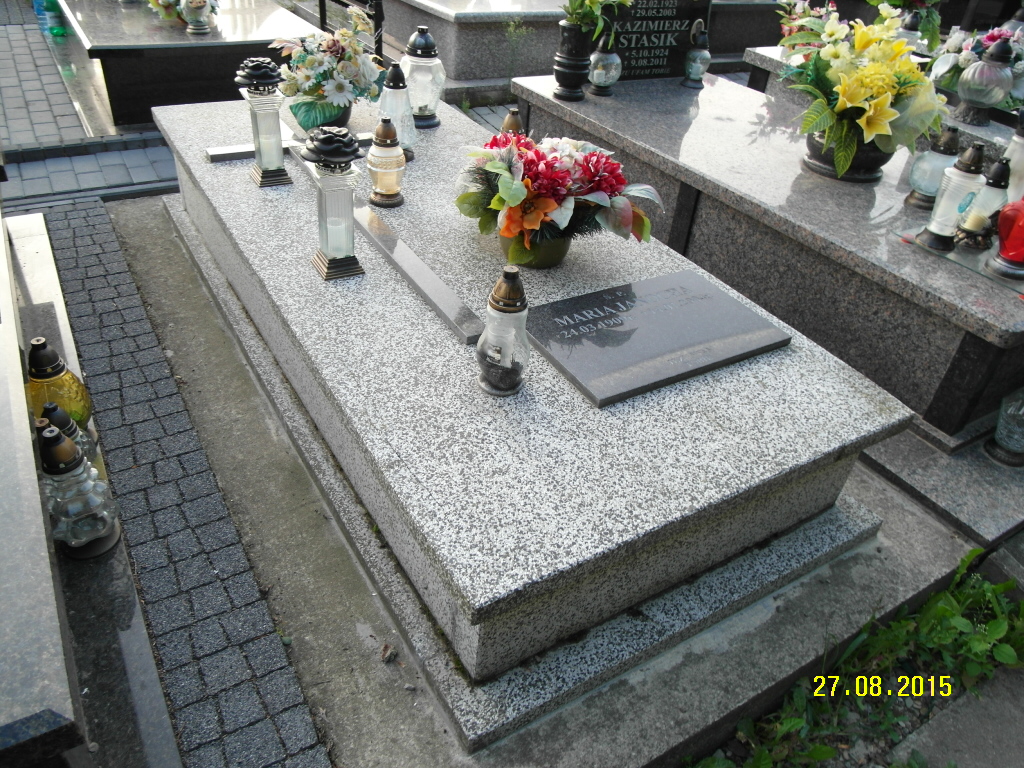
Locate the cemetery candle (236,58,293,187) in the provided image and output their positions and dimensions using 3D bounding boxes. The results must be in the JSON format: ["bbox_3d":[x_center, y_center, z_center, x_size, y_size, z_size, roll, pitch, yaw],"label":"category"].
[{"bbox_3d":[-0.629,-0.669,1.813,0.118,0.290,0.118,-15,40,-29],"label":"cemetery candle"}]

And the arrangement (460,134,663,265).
[{"bbox_3d":[0.105,-0.430,1.660,0.470,0.280,0.380,-4,35,-15],"label":"arrangement"}]

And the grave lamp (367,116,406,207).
[{"bbox_3d":[-0.319,-0.568,1.811,0.104,0.208,0.104,5,34,-3],"label":"grave lamp"}]

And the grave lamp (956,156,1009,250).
[{"bbox_3d":[1.325,-0.508,1.987,0.105,0.215,0.105,-15,40,-29],"label":"grave lamp"}]

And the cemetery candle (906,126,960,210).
[{"bbox_3d":[1.463,-0.747,2.449,0.132,0.260,0.132,-15,41,-29],"label":"cemetery candle"}]

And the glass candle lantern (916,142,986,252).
[{"bbox_3d":[1.203,-0.510,1.914,0.116,0.270,0.116,-15,40,-29],"label":"glass candle lantern"}]

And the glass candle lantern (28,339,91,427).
[{"bbox_3d":[-0.974,0.008,1.514,0.127,0.238,0.127,-15,41,-29],"label":"glass candle lantern"}]

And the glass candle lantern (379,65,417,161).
[{"bbox_3d":[-0.364,-0.880,2.289,0.130,0.280,0.130,-15,43,-29],"label":"glass candle lantern"}]

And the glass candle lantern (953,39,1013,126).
[{"bbox_3d":[1.775,-1.130,2.670,0.200,0.270,0.200,-15,40,-29],"label":"glass candle lantern"}]

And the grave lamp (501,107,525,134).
[{"bbox_3d":[-0.003,-0.728,2.197,0.108,0.241,0.108,-15,43,-29],"label":"grave lamp"}]

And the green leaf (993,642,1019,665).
[{"bbox_3d":[0.890,0.486,1.280,0.036,0.014,0.044,-22,43,-35],"label":"green leaf"}]

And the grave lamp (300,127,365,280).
[{"bbox_3d":[-0.404,-0.412,1.614,0.138,0.318,0.138,-15,43,-29],"label":"grave lamp"}]

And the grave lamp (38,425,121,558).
[{"bbox_3d":[-0.731,0.182,1.187,0.120,0.230,0.120,-15,40,-29],"label":"grave lamp"}]

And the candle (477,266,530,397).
[{"bbox_3d":[-0.002,-0.098,1.330,0.101,0.259,0.101,6,36,-5],"label":"candle"}]

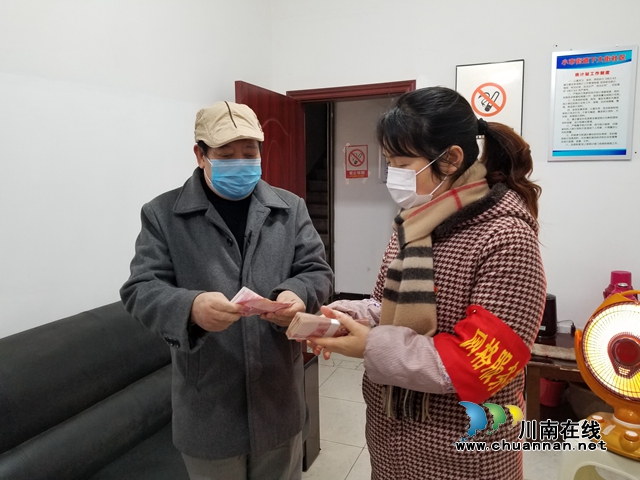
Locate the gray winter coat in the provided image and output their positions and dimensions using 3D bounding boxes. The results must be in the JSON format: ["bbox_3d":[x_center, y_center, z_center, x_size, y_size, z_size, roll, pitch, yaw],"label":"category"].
[{"bbox_3d":[-0.247,0.207,1.390,0.600,0.810,0.400,-3,7,-20],"label":"gray winter coat"}]

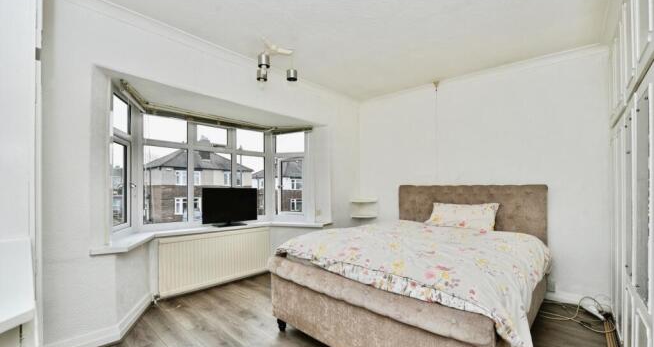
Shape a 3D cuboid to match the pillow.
[{"bbox_3d":[1.455,0.473,2.750,0.660,0.370,0.150,-2,-35,42],"label":"pillow"}]

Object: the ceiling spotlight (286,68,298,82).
[{"bbox_3d":[-0.332,-0.938,2.430,0.098,0.100,0.098,0,-2,0],"label":"ceiling spotlight"}]

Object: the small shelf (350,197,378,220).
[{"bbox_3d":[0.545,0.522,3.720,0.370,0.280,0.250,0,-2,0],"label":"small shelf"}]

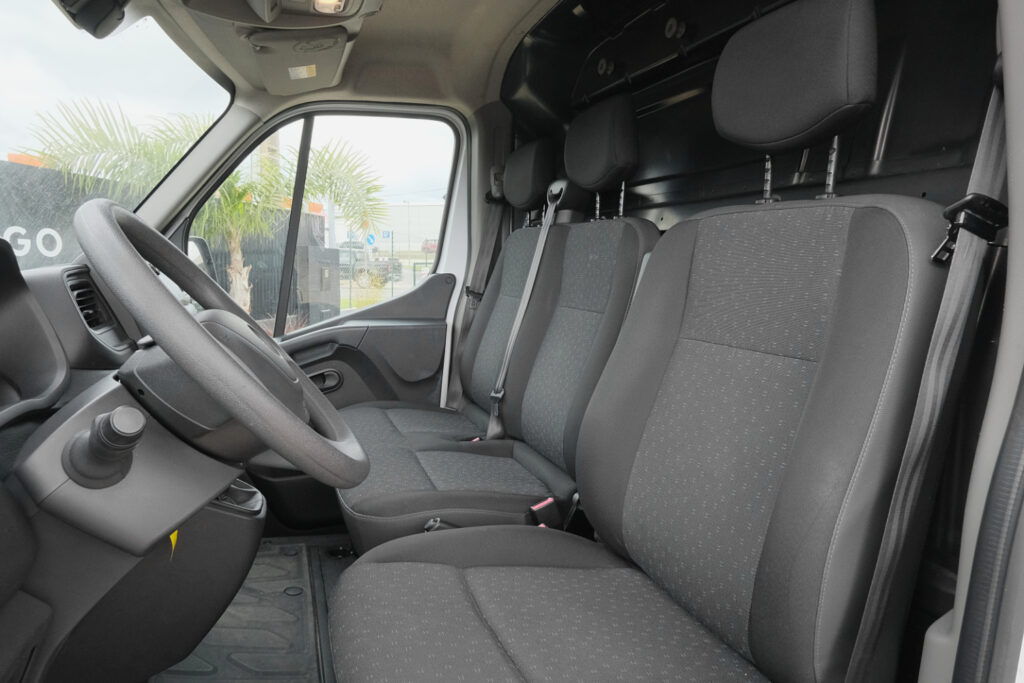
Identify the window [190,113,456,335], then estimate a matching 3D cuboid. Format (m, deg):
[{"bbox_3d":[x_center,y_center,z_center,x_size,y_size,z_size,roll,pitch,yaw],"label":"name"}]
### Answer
[{"bbox_3d":[-0.579,-0.374,2.107,0.840,0.710,0.060,-3,14,-21],"label":"window"}]

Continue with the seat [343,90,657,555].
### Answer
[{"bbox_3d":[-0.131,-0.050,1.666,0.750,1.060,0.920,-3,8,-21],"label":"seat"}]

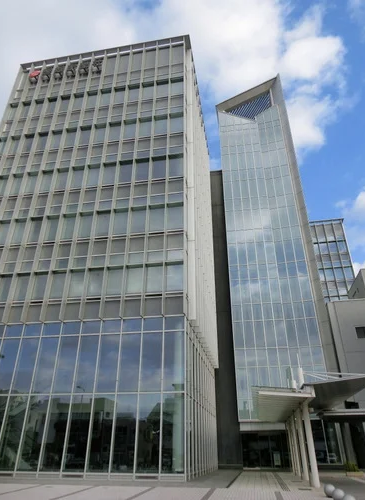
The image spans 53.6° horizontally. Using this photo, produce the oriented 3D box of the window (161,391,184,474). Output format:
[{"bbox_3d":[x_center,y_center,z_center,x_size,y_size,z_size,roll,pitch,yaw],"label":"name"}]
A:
[{"bbox_3d":[-0.455,8.716,17.364,1.160,3.482,0.100,-4,-29,8],"label":"window"}]

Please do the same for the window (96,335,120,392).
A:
[{"bbox_3d":[-4.006,6.041,19.458,1.160,3.088,0.100,-4,-29,8],"label":"window"}]

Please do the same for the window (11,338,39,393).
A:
[{"bbox_3d":[-8.744,6.401,20.136,1.160,3.088,0.100,-4,-29,8],"label":"window"}]

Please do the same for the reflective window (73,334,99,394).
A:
[{"bbox_3d":[-5.192,6.222,19.785,1.125,3.050,0.100,-4,-29,8],"label":"reflective window"}]

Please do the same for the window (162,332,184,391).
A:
[{"bbox_3d":[-0.418,5.856,19.080,1.125,3.050,0.100,-4,-29,8],"label":"window"}]

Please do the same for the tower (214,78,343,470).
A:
[{"bbox_3d":[8.497,-0.922,37.677,7.980,40.560,7.800,-4,-29,8],"label":"tower"}]

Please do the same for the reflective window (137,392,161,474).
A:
[{"bbox_3d":[-1.619,8.901,17.675,1.125,3.456,0.100,-4,-29,8],"label":"reflective window"}]

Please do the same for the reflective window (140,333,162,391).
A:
[{"bbox_3d":[-1.637,5.861,19.119,1.160,3.088,0.100,-4,-29,8],"label":"reflective window"}]

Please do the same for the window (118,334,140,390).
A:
[{"bbox_3d":[-2.822,5.951,19.288,1.160,3.088,0.100,-4,-29,8],"label":"window"}]

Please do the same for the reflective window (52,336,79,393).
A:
[{"bbox_3d":[-6.386,6.313,19.962,1.125,3.050,0.100,-4,-29,8],"label":"reflective window"}]

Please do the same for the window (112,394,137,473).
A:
[{"bbox_3d":[-2.825,8.897,17.703,1.160,3.482,0.100,-4,-29,8],"label":"window"}]

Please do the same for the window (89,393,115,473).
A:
[{"bbox_3d":[-4.006,9.083,18.028,1.125,3.456,0.100,-4,-29,8],"label":"window"}]

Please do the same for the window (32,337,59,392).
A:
[{"bbox_3d":[-7.580,6.404,20.138,1.125,3.050,0.100,-4,-29,8],"label":"window"}]

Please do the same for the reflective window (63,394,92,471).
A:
[{"bbox_3d":[-5.200,9.175,18.204,1.125,3.456,0.100,-4,-29,8],"label":"reflective window"}]

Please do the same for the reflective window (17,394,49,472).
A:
[{"bbox_3d":[-7.563,9.257,18.382,1.160,3.482,0.100,-4,-29,8],"label":"reflective window"}]

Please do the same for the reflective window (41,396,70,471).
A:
[{"bbox_3d":[-6.394,9.266,18.380,1.125,3.456,0.100,-4,-29,8],"label":"reflective window"}]

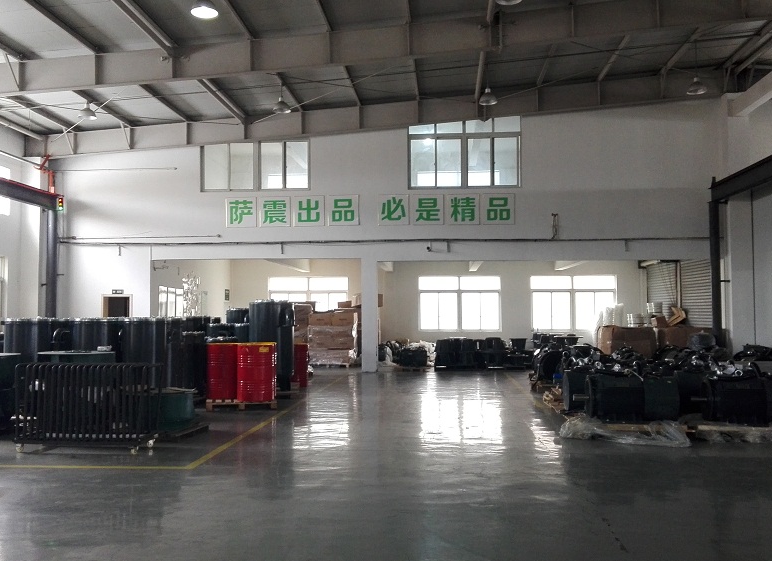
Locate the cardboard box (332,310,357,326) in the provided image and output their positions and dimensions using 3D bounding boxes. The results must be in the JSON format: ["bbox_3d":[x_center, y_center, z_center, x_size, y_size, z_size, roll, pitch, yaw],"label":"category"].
[{"bbox_3d":[-1.166,1.100,20.507,0.656,0.429,0.540,0,-3,5],"label":"cardboard box"}]

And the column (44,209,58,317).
[{"bbox_3d":[-8.626,0.288,18.468,0.230,4.200,0.230,0,-3,5],"label":"column"}]

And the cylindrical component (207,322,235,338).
[{"bbox_3d":[-3.134,1.419,13.579,0.530,1.160,0.530,0,-3,0],"label":"cylindrical component"}]

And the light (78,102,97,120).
[{"bbox_3d":[-6.978,-3.986,16.753,0.420,0.368,0.420,0,-3,5],"label":"light"}]

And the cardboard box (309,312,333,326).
[{"bbox_3d":[-1.828,1.125,20.658,0.712,0.370,0.500,0,-3,5],"label":"cardboard box"}]

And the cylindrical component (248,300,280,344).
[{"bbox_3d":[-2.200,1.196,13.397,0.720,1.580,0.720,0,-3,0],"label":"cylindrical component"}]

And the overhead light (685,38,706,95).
[{"bbox_3d":[6.310,-4.314,14.539,0.400,1.104,0.400,0,-3,5],"label":"overhead light"}]

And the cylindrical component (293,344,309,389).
[{"bbox_3d":[-1.875,1.724,14.536,0.580,0.880,0.580,0,-3,0],"label":"cylindrical component"}]

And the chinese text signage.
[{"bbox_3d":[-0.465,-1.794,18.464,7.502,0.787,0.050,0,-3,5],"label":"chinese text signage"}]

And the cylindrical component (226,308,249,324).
[{"bbox_3d":[-3.154,1.348,15.285,0.500,1.477,0.500,0,-3,0],"label":"cylindrical component"}]

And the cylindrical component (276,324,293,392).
[{"bbox_3d":[-1.806,1.397,12.940,0.320,1.202,0.320,0,-3,0],"label":"cylindrical component"}]

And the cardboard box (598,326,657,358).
[{"bbox_3d":[6.127,1.715,18.068,1.050,1.072,1.150,0,-3,5],"label":"cardboard box"}]

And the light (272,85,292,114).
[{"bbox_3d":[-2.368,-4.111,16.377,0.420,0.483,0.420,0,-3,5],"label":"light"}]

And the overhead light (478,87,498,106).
[{"bbox_3d":[2.229,-3.980,15.562,0.400,0.420,0.400,0,-3,5],"label":"overhead light"}]

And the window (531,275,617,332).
[{"bbox_3d":[6.861,0.839,26.095,3.091,2.016,0.150,0,-3,5],"label":"window"}]

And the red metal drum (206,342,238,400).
[{"bbox_3d":[-2.654,1.472,11.722,0.585,0.890,0.585,0,-3,5],"label":"red metal drum"}]

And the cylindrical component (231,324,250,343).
[{"bbox_3d":[-2.698,1.436,13.979,0.540,1.160,0.540,0,-3,0],"label":"cylindrical component"}]

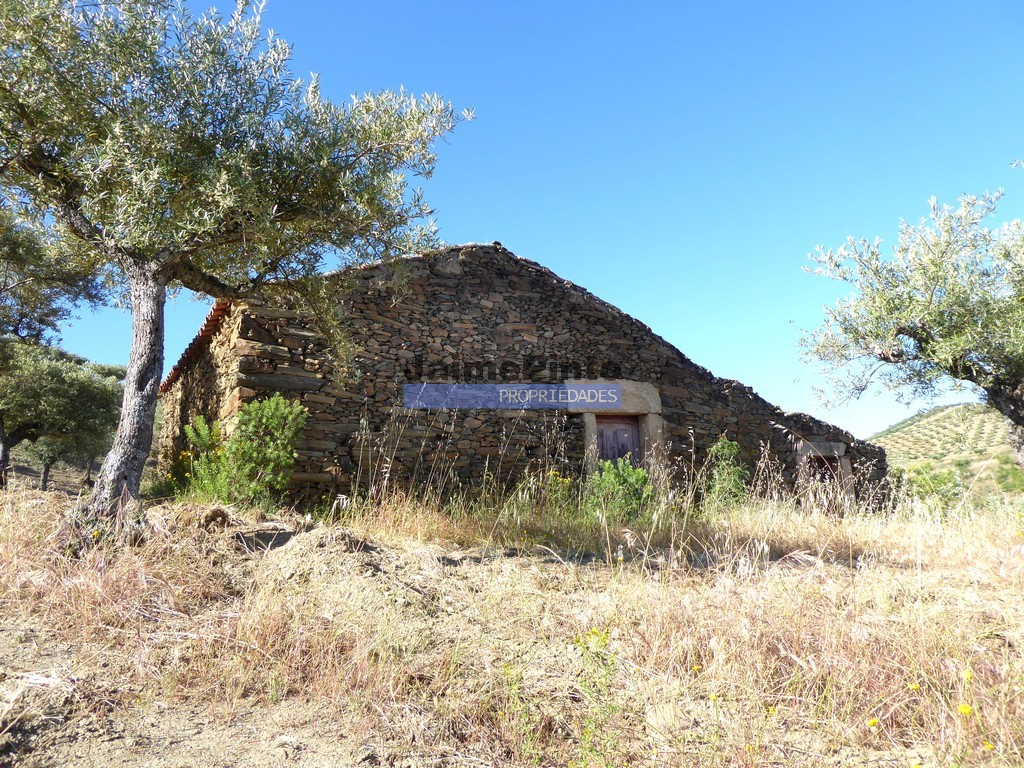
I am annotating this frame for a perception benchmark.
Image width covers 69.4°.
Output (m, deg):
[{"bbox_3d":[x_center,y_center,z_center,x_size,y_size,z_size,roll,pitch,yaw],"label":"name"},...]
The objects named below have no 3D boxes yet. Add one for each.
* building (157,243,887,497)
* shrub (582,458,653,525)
[{"bbox_3d":[0.470,0.353,15.825,13.840,4.254,7.000,3,-7,-30],"label":"building"},{"bbox_3d":[1.683,1.723,11.800,1.080,1.040,1.000,0,-5,0],"label":"shrub"}]

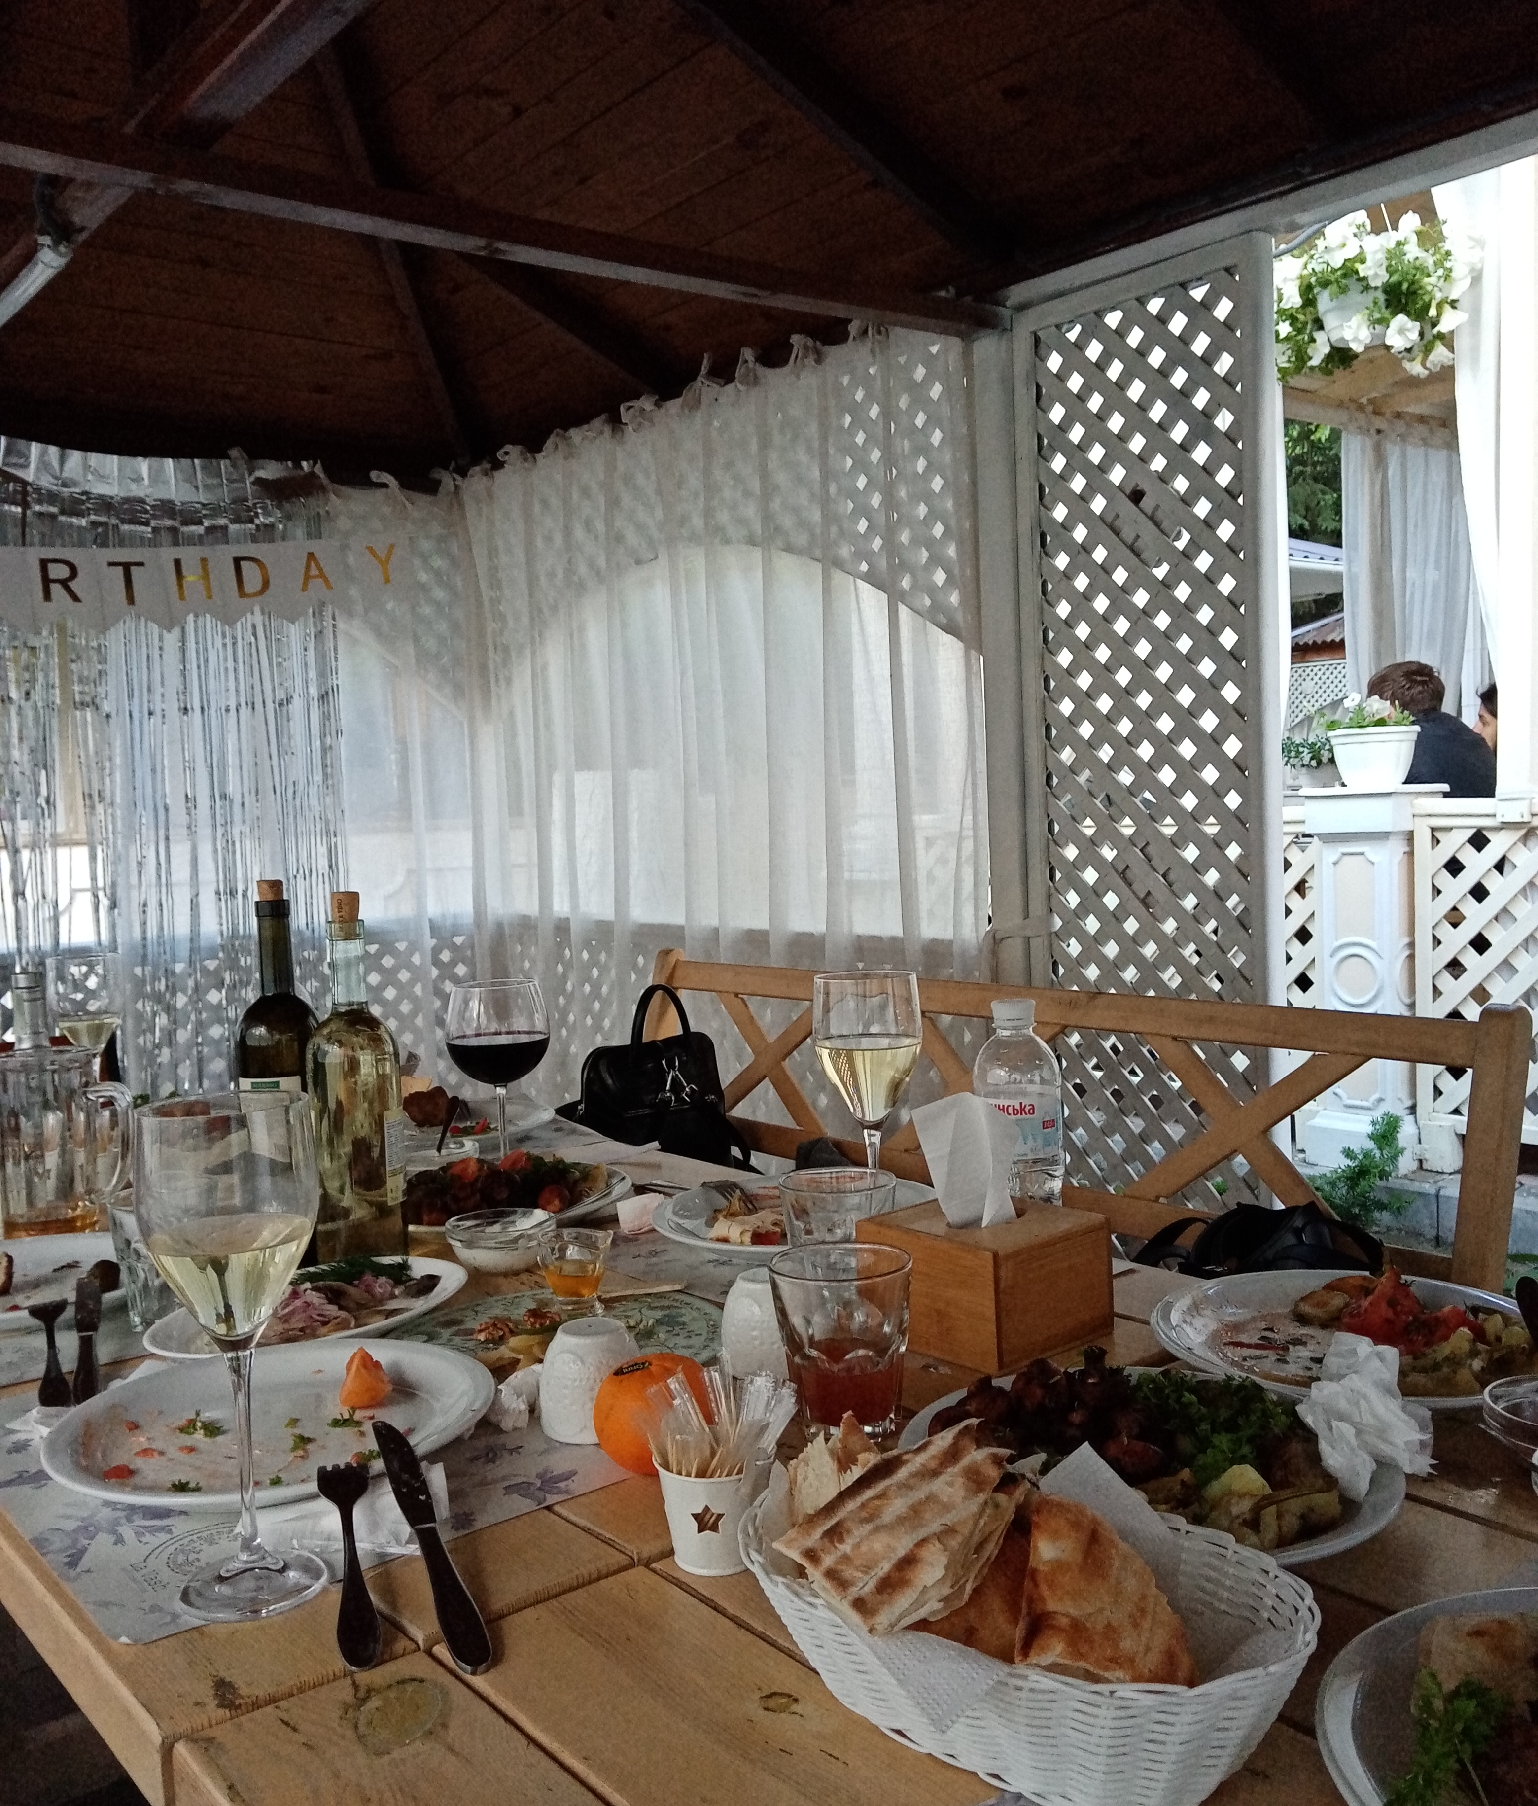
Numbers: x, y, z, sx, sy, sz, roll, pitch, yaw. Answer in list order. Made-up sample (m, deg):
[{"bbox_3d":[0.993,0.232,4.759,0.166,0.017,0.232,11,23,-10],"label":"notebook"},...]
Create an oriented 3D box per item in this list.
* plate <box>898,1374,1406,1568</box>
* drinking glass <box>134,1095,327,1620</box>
[{"bbox_3d":[0.208,0.312,0.859,0.270,0.026,0.268,-2,4,0],"label":"plate"},{"bbox_3d":[-0.246,0.206,0.717,0.083,0.223,0.083,-4,4,-40],"label":"drinking glass"}]

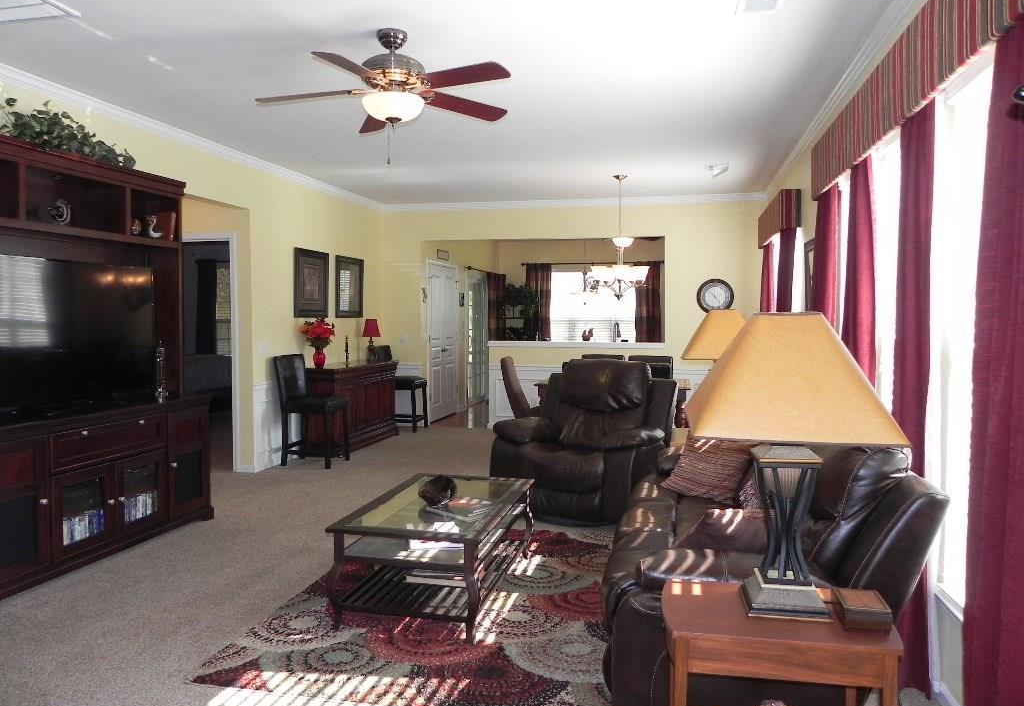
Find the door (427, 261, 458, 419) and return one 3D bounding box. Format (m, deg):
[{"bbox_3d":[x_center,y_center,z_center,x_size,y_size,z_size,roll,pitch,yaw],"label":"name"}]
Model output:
[{"bbox_3d":[-0.915,-0.155,10.202,0.080,2.070,1.150,1,3,12],"label":"door"}]

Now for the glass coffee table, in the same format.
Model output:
[{"bbox_3d":[-0.341,0.981,3.897,0.690,0.460,1.220,1,3,12],"label":"glass coffee table"}]

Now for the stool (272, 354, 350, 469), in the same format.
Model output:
[{"bbox_3d":[-1.839,0.529,7.148,0.580,1.000,0.460,1,3,12],"label":"stool"}]

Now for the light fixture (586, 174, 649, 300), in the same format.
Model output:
[{"bbox_3d":[1.041,-1.111,7.429,0.580,1.205,0.580,1,3,12],"label":"light fixture"}]

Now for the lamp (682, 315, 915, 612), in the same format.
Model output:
[{"bbox_3d":[0.783,0.306,2.201,0.530,0.830,0.530,1,3,12],"label":"lamp"}]

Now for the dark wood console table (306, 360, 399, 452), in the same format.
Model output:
[{"bbox_3d":[-1.687,0.555,8.202,0.440,0.860,1.600,1,3,12],"label":"dark wood console table"}]

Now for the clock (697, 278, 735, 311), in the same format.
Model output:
[{"bbox_3d":[2.338,-0.640,8.813,0.420,0.420,0.050,1,3,12],"label":"clock"}]

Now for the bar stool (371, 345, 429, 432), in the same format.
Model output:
[{"bbox_3d":[-1.362,0.423,9.303,0.580,1.000,0.460,1,3,12],"label":"bar stool"}]

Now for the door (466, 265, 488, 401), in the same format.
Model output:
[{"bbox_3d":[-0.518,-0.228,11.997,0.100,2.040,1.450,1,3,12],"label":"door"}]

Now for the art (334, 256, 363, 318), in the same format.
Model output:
[{"bbox_3d":[-1.802,-0.733,8.647,0.040,0.667,0.740,1,3,12],"label":"art"}]

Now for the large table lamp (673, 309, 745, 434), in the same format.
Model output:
[{"bbox_3d":[1.409,0.168,5.162,0.530,0.820,0.530,1,3,12],"label":"large table lamp"}]

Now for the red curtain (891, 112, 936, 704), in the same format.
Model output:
[{"bbox_3d":[1.525,0.146,2.942,0.110,2.200,0.400,1,3,12],"label":"red curtain"}]

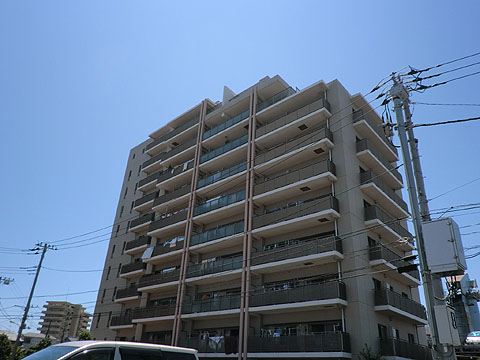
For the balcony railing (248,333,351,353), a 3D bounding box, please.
[{"bbox_3d":[3.521,10.403,22.715,7.050,1.050,1.130,-21,-37,37],"label":"balcony railing"}]

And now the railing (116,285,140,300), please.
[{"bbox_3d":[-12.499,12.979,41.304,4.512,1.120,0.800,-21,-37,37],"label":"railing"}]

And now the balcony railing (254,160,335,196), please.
[{"bbox_3d":[4.088,0.193,28.323,6.990,1.090,1.040,-21,-37,37],"label":"balcony railing"}]

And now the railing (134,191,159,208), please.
[{"bbox_3d":[-11.850,2.879,46.862,4.700,1.100,0.940,-21,-37,37],"label":"railing"}]

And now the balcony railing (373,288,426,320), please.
[{"bbox_3d":[11.558,8.987,25.471,0.914,1.050,7.356,-21,-37,37],"label":"balcony railing"}]

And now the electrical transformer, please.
[{"bbox_3d":[6.280,2.110,11.100,0.790,1.550,0.680,-21,-37,37],"label":"electrical transformer"}]

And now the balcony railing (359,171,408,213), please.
[{"bbox_3d":[11.996,1.371,29.655,0.914,1.050,7.356,-21,-37,37],"label":"balcony railing"}]

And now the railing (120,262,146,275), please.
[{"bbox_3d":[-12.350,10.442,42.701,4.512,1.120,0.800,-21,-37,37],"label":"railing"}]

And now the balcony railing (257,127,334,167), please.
[{"bbox_3d":[4.236,-2.344,29.720,6.990,1.090,1.040,-21,-37,37],"label":"balcony railing"}]

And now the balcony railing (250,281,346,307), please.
[{"bbox_3d":[3.642,7.805,24.133,6.990,1.090,1.040,-21,-37,37],"label":"balcony railing"}]

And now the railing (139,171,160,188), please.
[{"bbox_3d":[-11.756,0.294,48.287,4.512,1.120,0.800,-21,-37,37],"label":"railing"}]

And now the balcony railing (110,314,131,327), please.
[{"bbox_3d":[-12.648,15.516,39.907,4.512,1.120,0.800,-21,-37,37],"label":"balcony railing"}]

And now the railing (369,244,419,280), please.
[{"bbox_3d":[11.704,6.448,26.866,0.914,1.050,7.356,-21,-37,37],"label":"railing"}]

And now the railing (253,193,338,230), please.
[{"bbox_3d":[3.959,2.788,26.899,7.050,1.050,1.130,-21,-37,37],"label":"railing"}]

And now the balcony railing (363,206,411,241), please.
[{"bbox_3d":[11.850,3.910,28.261,0.914,1.050,7.356,-21,-37,37],"label":"balcony railing"}]

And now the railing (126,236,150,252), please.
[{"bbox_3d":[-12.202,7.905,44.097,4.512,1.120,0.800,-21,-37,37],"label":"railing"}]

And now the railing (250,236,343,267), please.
[{"bbox_3d":[3.790,5.268,25.530,6.990,1.090,1.040,-21,-37,37],"label":"railing"}]

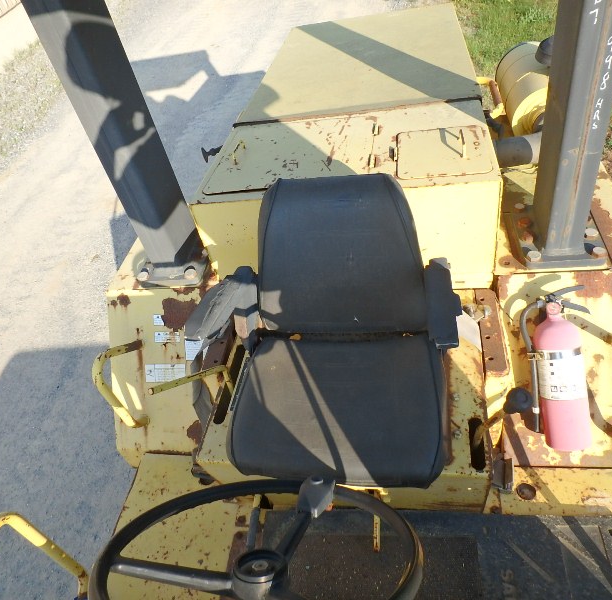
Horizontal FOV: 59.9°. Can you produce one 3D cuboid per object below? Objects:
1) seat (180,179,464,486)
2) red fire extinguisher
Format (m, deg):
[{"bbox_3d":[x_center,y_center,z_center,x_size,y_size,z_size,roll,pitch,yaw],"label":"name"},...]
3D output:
[{"bbox_3d":[0.048,0.052,1.239,0.607,0.458,0.590,-2,44,13],"label":"seat"},{"bbox_3d":[0.643,0.169,1.344,0.162,0.394,0.114,-7,1,20],"label":"red fire extinguisher"}]

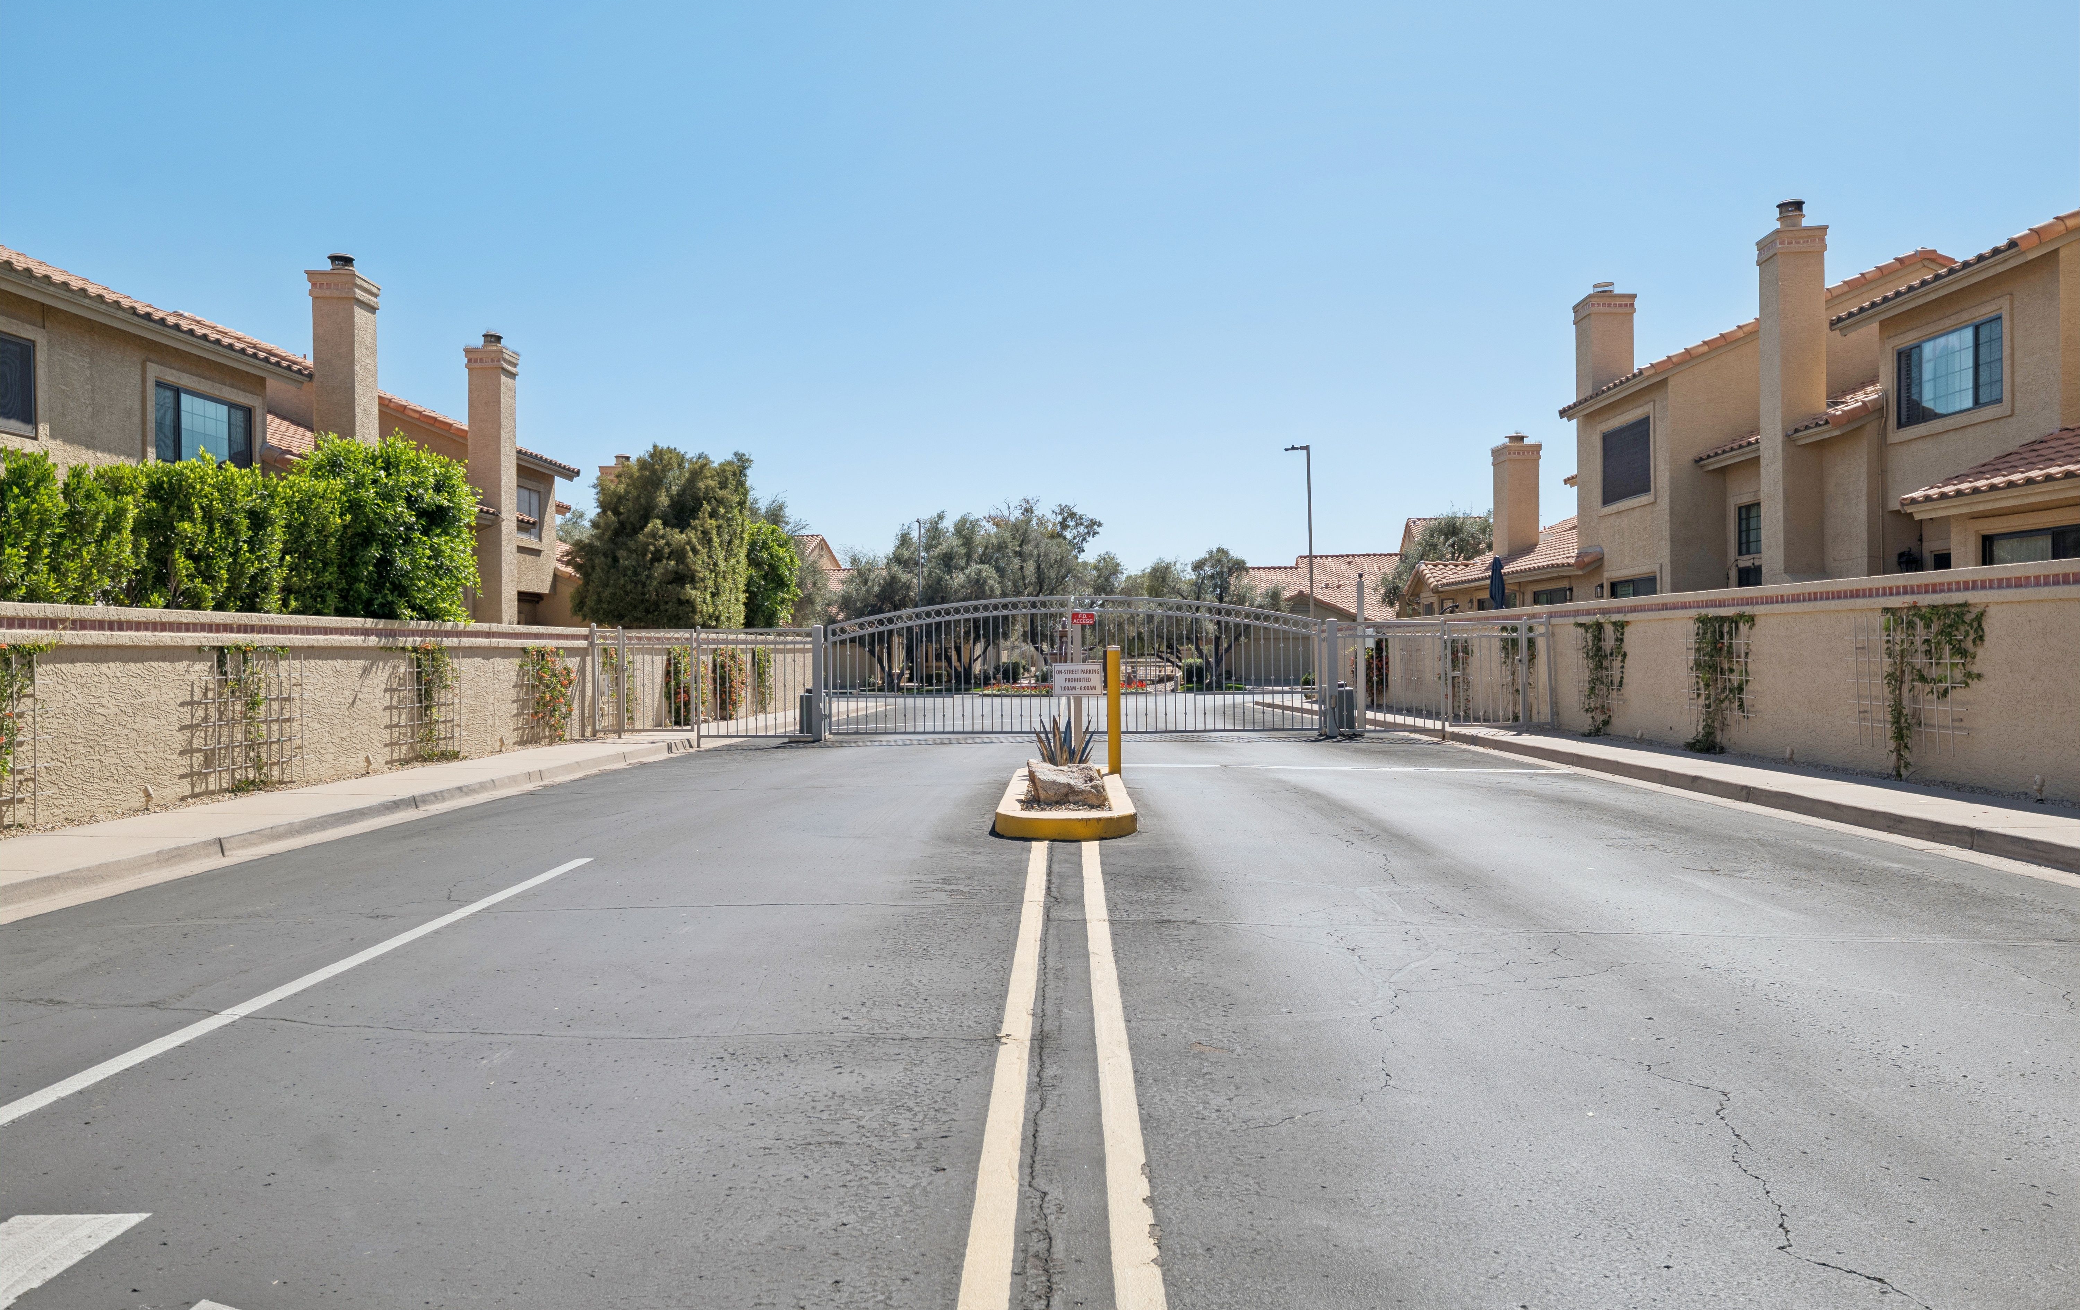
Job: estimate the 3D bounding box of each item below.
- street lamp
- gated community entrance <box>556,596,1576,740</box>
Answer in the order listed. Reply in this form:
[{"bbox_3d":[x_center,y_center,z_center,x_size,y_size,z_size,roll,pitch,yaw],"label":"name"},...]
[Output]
[{"bbox_3d":[7.561,-2.470,42.000,0.820,7.300,0.350,0,0,1],"label":"street lamp"},{"bbox_3d":[0.480,0.245,22.500,15.200,2.270,0.500,0,0,1],"label":"gated community entrance"}]

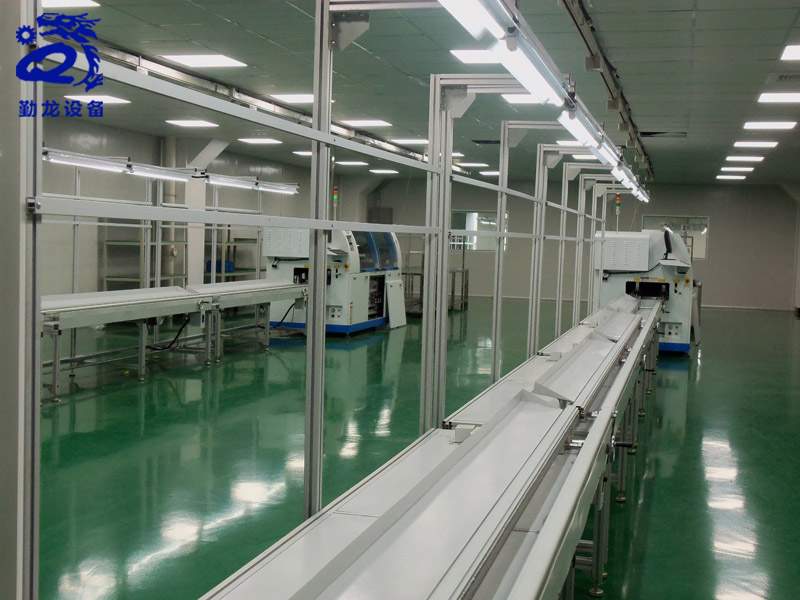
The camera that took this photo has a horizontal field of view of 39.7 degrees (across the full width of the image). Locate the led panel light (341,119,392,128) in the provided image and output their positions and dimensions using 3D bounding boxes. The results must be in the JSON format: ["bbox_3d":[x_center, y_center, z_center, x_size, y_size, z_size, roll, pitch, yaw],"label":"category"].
[{"bbox_3d":[-0.401,-2.217,13.848,0.590,0.060,0.590,2,3,14],"label":"led panel light"}]

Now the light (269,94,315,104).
[{"bbox_3d":[-0.996,-2.091,11.433,0.575,0.050,0.575,3,3,14],"label":"light"}]

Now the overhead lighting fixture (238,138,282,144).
[{"bbox_3d":[-2.090,-2.429,16.838,0.575,0.050,0.575,3,3,14],"label":"overhead lighting fixture"}]

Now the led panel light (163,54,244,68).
[{"bbox_3d":[-1.599,-1.997,9.169,0.590,0.060,0.590,2,3,14],"label":"led panel light"}]

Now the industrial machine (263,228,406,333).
[{"bbox_3d":[-0.939,-0.380,16.673,1.260,1.570,2.900,3,3,14],"label":"industrial machine"}]

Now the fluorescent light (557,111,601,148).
[{"bbox_3d":[0.757,-0.711,4.587,0.090,0.070,1.240,3,3,14],"label":"fluorescent light"}]

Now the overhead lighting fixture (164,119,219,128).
[{"bbox_3d":[-2.683,-2.313,14.444,0.575,0.050,0.575,3,3,14],"label":"overhead lighting fixture"}]

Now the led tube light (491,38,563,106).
[{"bbox_3d":[0.418,-0.705,3.413,0.100,0.070,1.230,2,3,14],"label":"led tube light"}]

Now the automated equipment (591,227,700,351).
[{"bbox_3d":[3.438,-0.174,15.438,1.240,1.570,2.900,3,3,14],"label":"automated equipment"}]

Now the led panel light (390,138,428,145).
[{"bbox_3d":[0.204,-2.332,16.265,0.590,0.060,0.590,2,3,14],"label":"led panel light"}]

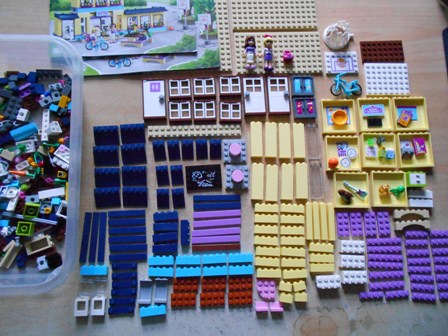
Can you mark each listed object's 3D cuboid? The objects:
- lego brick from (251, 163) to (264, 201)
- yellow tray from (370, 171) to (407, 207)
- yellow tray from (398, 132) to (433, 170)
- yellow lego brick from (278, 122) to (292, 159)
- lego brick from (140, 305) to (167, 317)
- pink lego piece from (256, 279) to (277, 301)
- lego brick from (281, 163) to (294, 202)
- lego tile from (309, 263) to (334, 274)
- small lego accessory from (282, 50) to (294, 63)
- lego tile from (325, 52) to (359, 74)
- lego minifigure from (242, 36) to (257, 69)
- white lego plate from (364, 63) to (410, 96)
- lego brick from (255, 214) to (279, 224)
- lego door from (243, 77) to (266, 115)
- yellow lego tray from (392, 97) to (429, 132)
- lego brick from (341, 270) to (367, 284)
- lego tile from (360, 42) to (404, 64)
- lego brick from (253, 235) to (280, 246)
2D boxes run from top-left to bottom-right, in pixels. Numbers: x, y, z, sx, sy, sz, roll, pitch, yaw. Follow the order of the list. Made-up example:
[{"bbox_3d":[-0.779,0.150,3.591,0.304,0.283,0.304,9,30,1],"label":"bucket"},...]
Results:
[{"bbox_3d":[0.045,0.018,0.460,0.016,0.008,0.050,1,81,-3],"label":"lego brick"},{"bbox_3d":[0.230,0.029,0.471,0.048,0.008,0.050,1,81,-3],"label":"yellow tray"},{"bbox_3d":[0.272,-0.026,0.482,0.048,0.008,0.050,-1,82,-3],"label":"yellow tray"},{"bbox_3d":[0.084,-0.038,0.471,0.016,0.008,0.050,0,81,-3],"label":"yellow lego brick"},{"bbox_3d":[-0.089,0.180,0.426,0.032,0.008,0.011,-6,82,-4],"label":"lego brick"},{"bbox_3d":[0.055,0.160,0.443,0.024,0.005,0.024,0,81,-3],"label":"pink lego piece"},{"bbox_3d":[0.086,0.019,0.461,0.016,0.008,0.050,2,81,-3],"label":"lego brick"},{"bbox_3d":[0.130,0.132,0.448,0.032,0.008,0.011,0,82,-2],"label":"lego tile"},{"bbox_3d":[0.094,-0.160,0.484,0.013,0.011,0.013,1,81,-3],"label":"small lego accessory"},{"bbox_3d":[0.172,-0.155,0.495,0.048,0.005,0.032,-2,81,-3],"label":"lego tile"},{"bbox_3d":[0.037,-0.167,0.482,0.021,0.015,0.049,0,81,-3],"label":"lego minifigure"},{"bbox_3d":[0.240,-0.130,0.496,0.064,0.005,0.048,-1,81,-3],"label":"white lego plate"},{"bbox_3d":[0.056,0.068,0.453,0.032,0.008,0.011,1,81,-3],"label":"lego brick"},{"bbox_3d":[0.042,-0.103,0.478,0.032,0.009,0.058,-2,81,-3],"label":"lego door"},{"bbox_3d":[0.267,-0.077,0.486,0.048,0.008,0.050,-1,81,-3],"label":"yellow lego tray"},{"bbox_3d":[0.173,0.145,0.447,0.032,0.011,0.016,0,82,-2],"label":"lego brick"},{"bbox_3d":[0.235,-0.172,0.499,0.064,0.005,0.032,-2,82,-3],"label":"lego tile"},{"bbox_3d":[0.057,0.098,0.453,0.032,0.008,0.011,2,82,-2],"label":"lego brick"}]

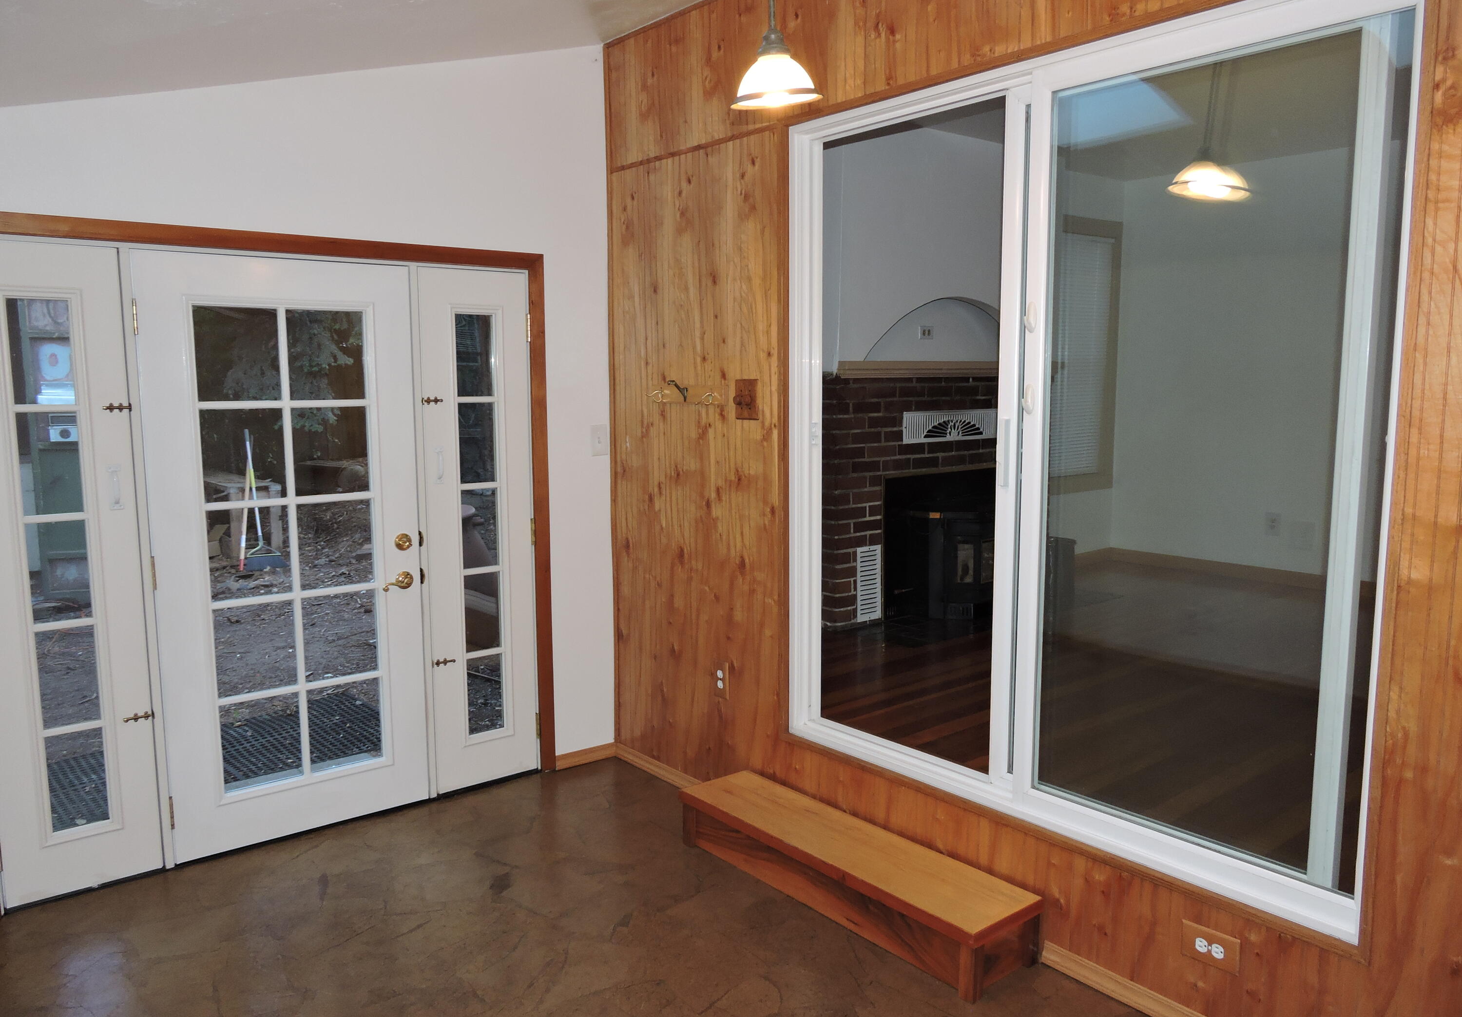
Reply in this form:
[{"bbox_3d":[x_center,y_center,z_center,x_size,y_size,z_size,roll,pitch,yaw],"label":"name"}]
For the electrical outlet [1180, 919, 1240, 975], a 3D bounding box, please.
[{"bbox_3d":[1.135,1.041,2.400,0.012,0.087,0.138,-6,9,-39],"label":"electrical outlet"}]

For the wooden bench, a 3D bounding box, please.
[{"bbox_3d":[0.341,1.123,3.157,0.304,0.201,1.257,-6,9,-39],"label":"wooden bench"}]

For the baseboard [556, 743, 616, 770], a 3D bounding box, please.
[{"bbox_3d":[-0.621,1.058,4.325,0.282,0.066,0.014,-6,9,-39],"label":"baseboard"}]

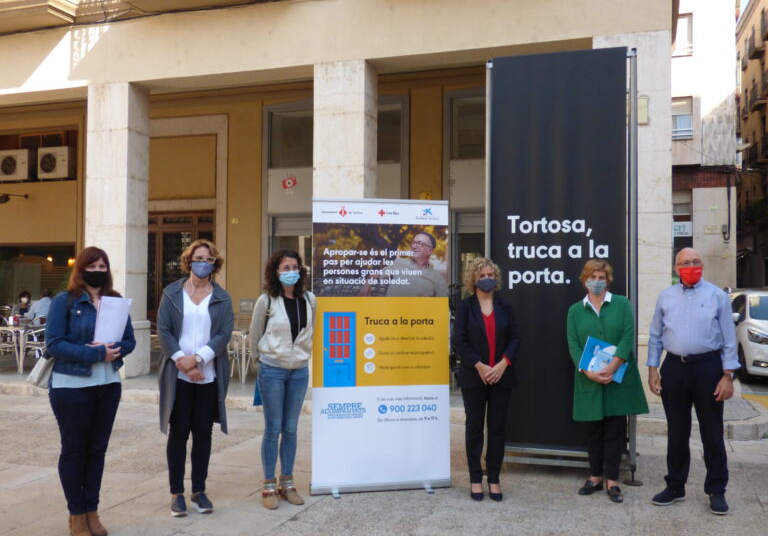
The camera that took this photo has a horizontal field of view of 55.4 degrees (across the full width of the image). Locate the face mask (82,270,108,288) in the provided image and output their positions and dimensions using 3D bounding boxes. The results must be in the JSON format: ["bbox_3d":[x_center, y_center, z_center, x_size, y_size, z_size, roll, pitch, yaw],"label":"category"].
[{"bbox_3d":[-1.693,0.068,4.300,0.145,0.110,0.100,1,-1,-30],"label":"face mask"}]

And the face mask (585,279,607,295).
[{"bbox_3d":[1.497,0.133,5.170,0.143,0.110,0.100,0,-1,9],"label":"face mask"}]

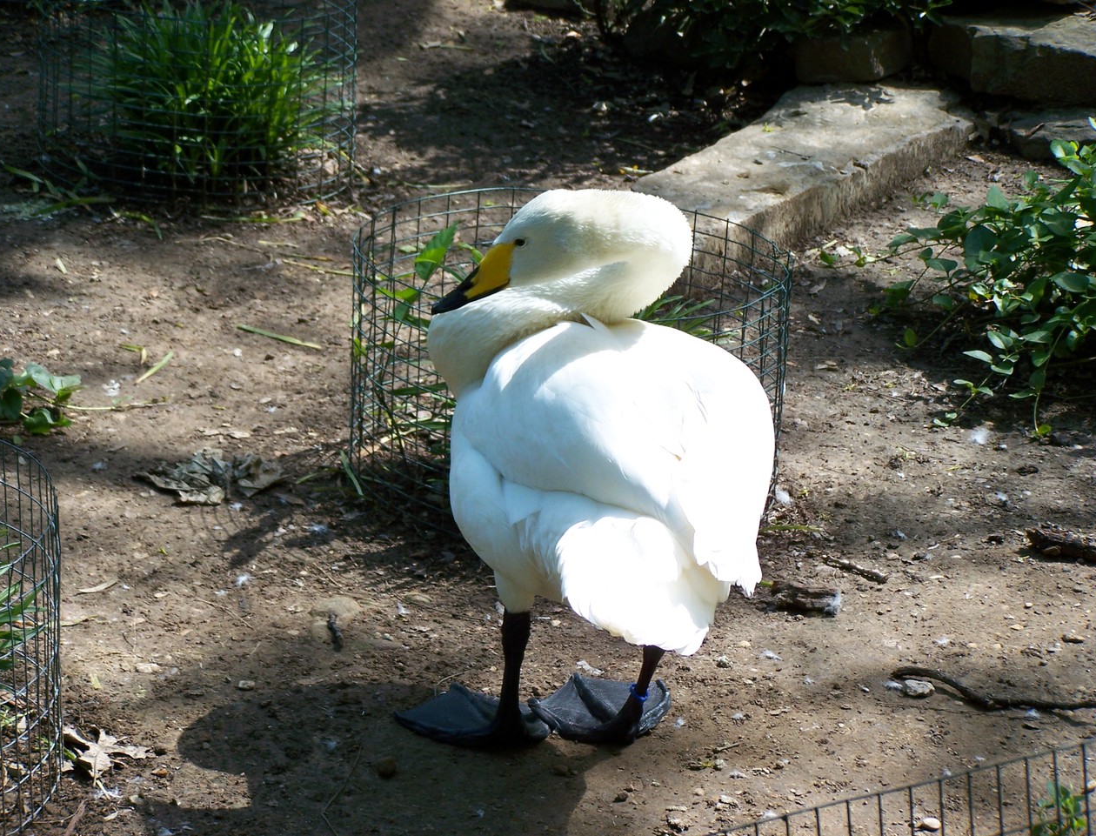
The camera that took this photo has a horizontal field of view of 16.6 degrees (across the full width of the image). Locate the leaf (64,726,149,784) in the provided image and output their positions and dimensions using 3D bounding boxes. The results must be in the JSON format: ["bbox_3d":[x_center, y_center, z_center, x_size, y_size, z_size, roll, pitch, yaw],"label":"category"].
[{"bbox_3d":[-0.468,0.358,3.981,0.095,0.030,0.080,3,20,0],"label":"leaf"}]

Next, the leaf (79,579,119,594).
[{"bbox_3d":[-0.531,0.195,4.453,0.016,0.010,0.058,20,26,39],"label":"leaf"}]

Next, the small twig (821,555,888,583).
[{"bbox_3d":[0.376,0.182,4.628,0.092,0.013,0.015,18,25,36],"label":"small twig"}]

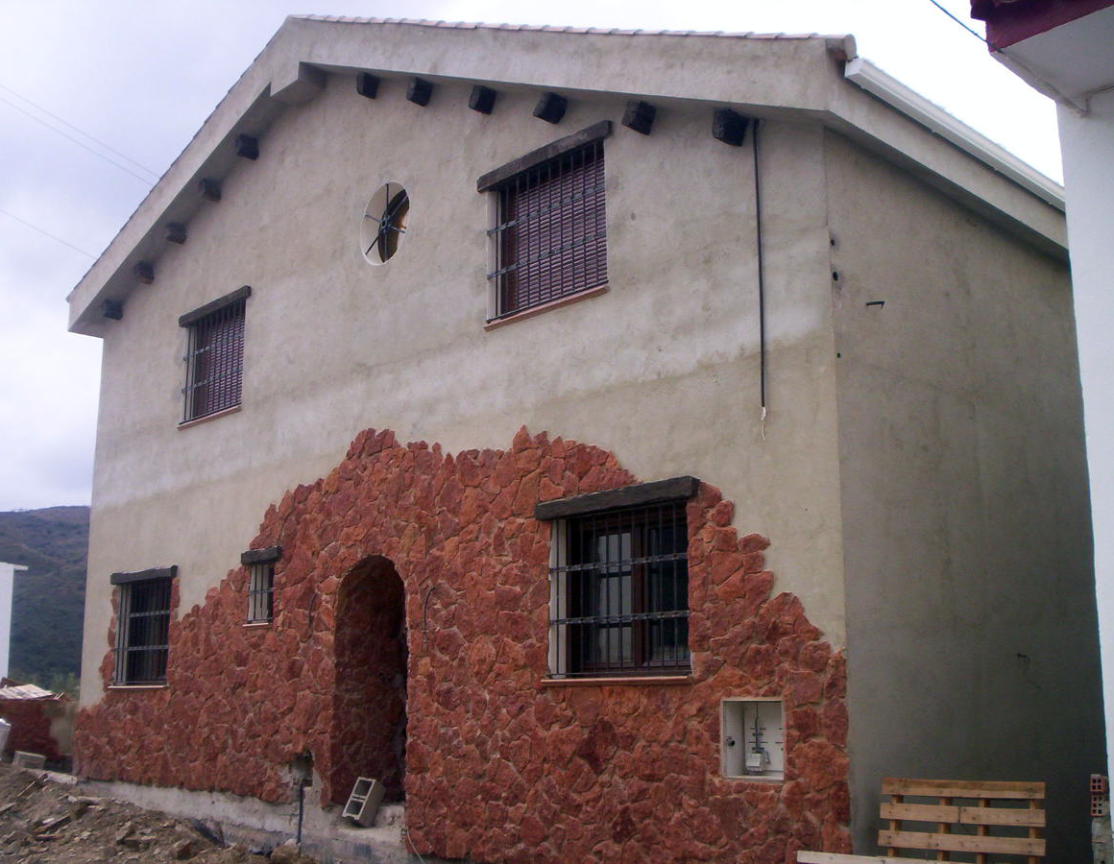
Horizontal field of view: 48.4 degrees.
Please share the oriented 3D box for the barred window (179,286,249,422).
[{"bbox_3d":[-3.860,-0.842,14.129,0.250,1.341,1.503,11,-17,-42],"label":"barred window"}]

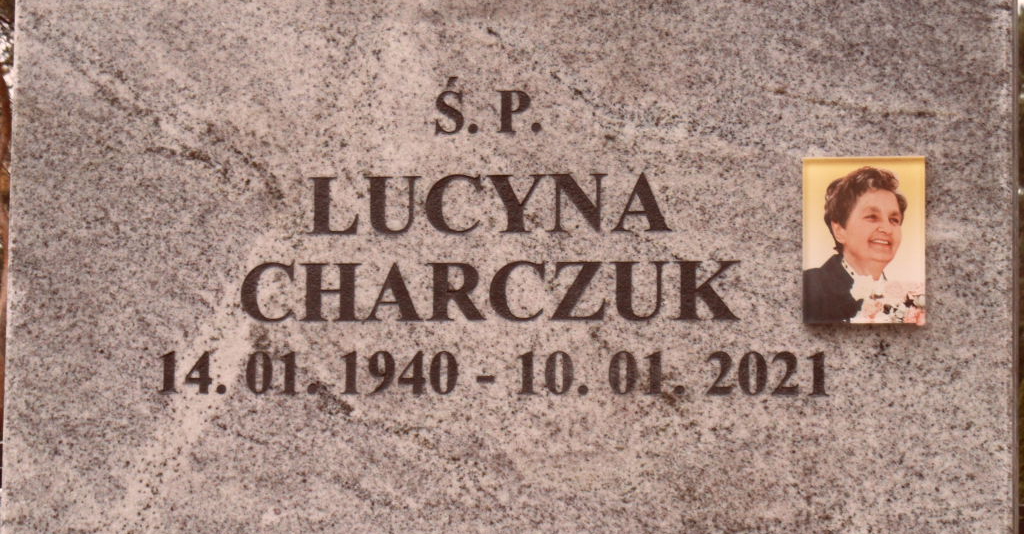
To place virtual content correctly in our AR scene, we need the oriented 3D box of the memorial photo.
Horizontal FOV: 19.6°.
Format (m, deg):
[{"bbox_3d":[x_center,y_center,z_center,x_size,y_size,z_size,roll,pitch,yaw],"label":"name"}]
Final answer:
[{"bbox_3d":[0.312,-0.023,2.614,0.108,0.147,0.010,0,-5,12],"label":"memorial photo"}]

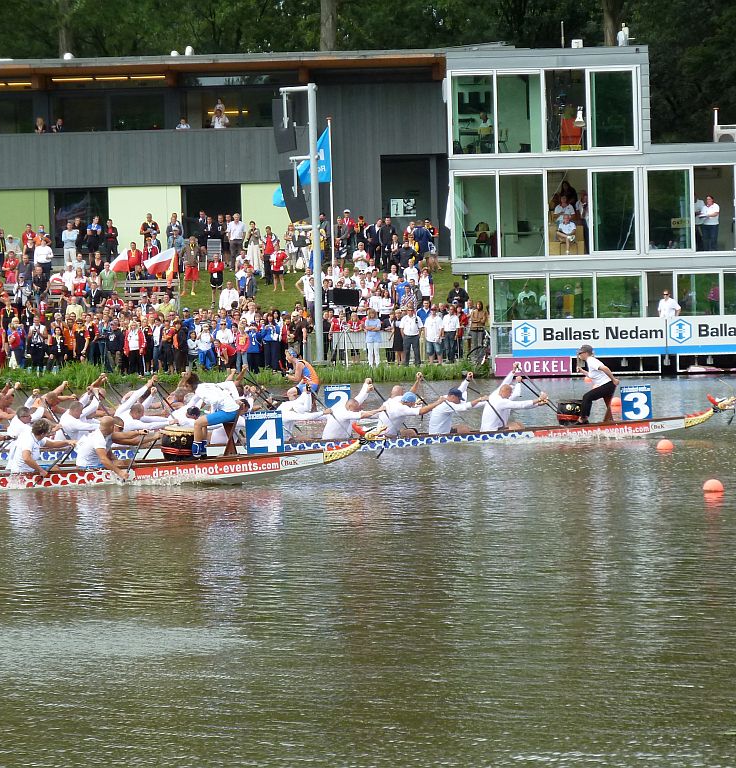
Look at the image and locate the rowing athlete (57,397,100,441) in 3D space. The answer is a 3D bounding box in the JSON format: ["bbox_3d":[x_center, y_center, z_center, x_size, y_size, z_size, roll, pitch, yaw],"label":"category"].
[{"bbox_3d":[-4.414,0.686,67.000,0.850,1.020,0.600,-1,1,2],"label":"rowing athlete"}]

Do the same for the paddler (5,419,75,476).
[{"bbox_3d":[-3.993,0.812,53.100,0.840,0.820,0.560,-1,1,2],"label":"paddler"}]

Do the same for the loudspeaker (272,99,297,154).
[{"bbox_3d":[-2.472,-7.668,129.500,0.600,1.600,0.500,-1,1,23],"label":"loudspeaker"}]

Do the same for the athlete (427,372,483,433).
[{"bbox_3d":[1.346,0.368,65.400,0.920,1.050,0.550,-2,1,-1],"label":"athlete"}]

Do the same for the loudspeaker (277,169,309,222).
[{"bbox_3d":[-2.205,-5.670,131.000,0.580,1.550,0.600,-15,1,0],"label":"loudspeaker"}]

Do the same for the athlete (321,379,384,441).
[{"bbox_3d":[-0.239,0.501,67.000,1.000,1.180,0.620,-1,1,2],"label":"athlete"}]

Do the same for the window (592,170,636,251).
[{"bbox_3d":[7.187,-5.059,126.786,1.240,2.310,0.100,-1,1,2],"label":"window"}]

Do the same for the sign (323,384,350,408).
[{"bbox_3d":[-0.561,0.292,80.800,0.490,0.545,0.040,-2,1,0],"label":"sign"}]

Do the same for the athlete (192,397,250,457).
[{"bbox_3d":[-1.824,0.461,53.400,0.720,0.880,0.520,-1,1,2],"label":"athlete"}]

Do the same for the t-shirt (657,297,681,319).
[{"bbox_3d":[8.327,-2.078,120.500,0.620,0.660,0.280,-1,1,7],"label":"t-shirt"}]

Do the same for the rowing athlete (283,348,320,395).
[{"bbox_3d":[-1.182,-0.081,78.500,0.680,1.180,0.500,-2,1,0],"label":"rowing athlete"}]

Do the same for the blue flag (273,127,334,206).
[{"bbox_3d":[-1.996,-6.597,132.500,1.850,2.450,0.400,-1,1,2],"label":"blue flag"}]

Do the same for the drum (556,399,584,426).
[{"bbox_3d":[3.154,0.446,67.300,0.460,0.420,0.460,-1,1,2],"label":"drum"}]

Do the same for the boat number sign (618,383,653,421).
[{"bbox_3d":[4.049,0.286,65.500,0.460,0.520,0.040,-3,1,2],"label":"boat number sign"}]

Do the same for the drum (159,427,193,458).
[{"bbox_3d":[-2.303,0.725,53.400,0.470,0.450,0.470,-1,1,2],"label":"drum"}]

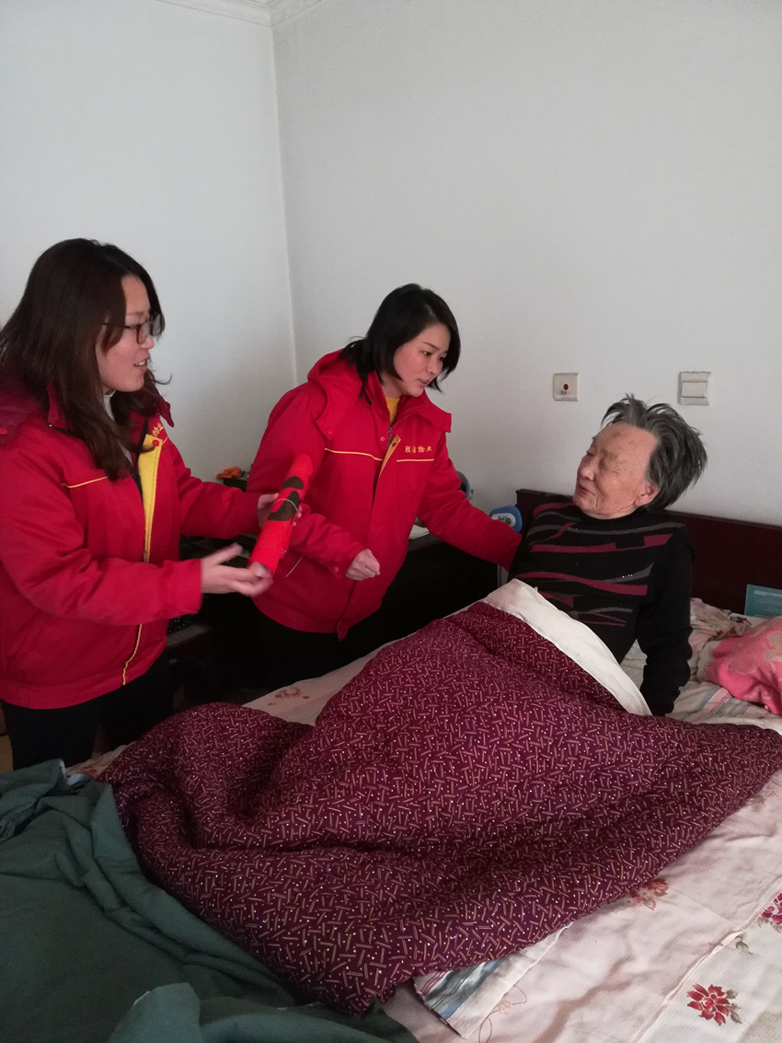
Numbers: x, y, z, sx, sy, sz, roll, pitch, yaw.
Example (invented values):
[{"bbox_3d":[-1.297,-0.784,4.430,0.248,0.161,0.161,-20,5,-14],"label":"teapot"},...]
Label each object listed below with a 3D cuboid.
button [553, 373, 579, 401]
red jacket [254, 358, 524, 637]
[{"bbox_3d":[0.549,-0.421,2.461,0.012,0.086,0.086,-14,19,-39],"label":"button"},{"bbox_3d":[-0.030,-0.059,1.967,0.640,0.680,0.440,-13,30,-35],"label":"red jacket"}]

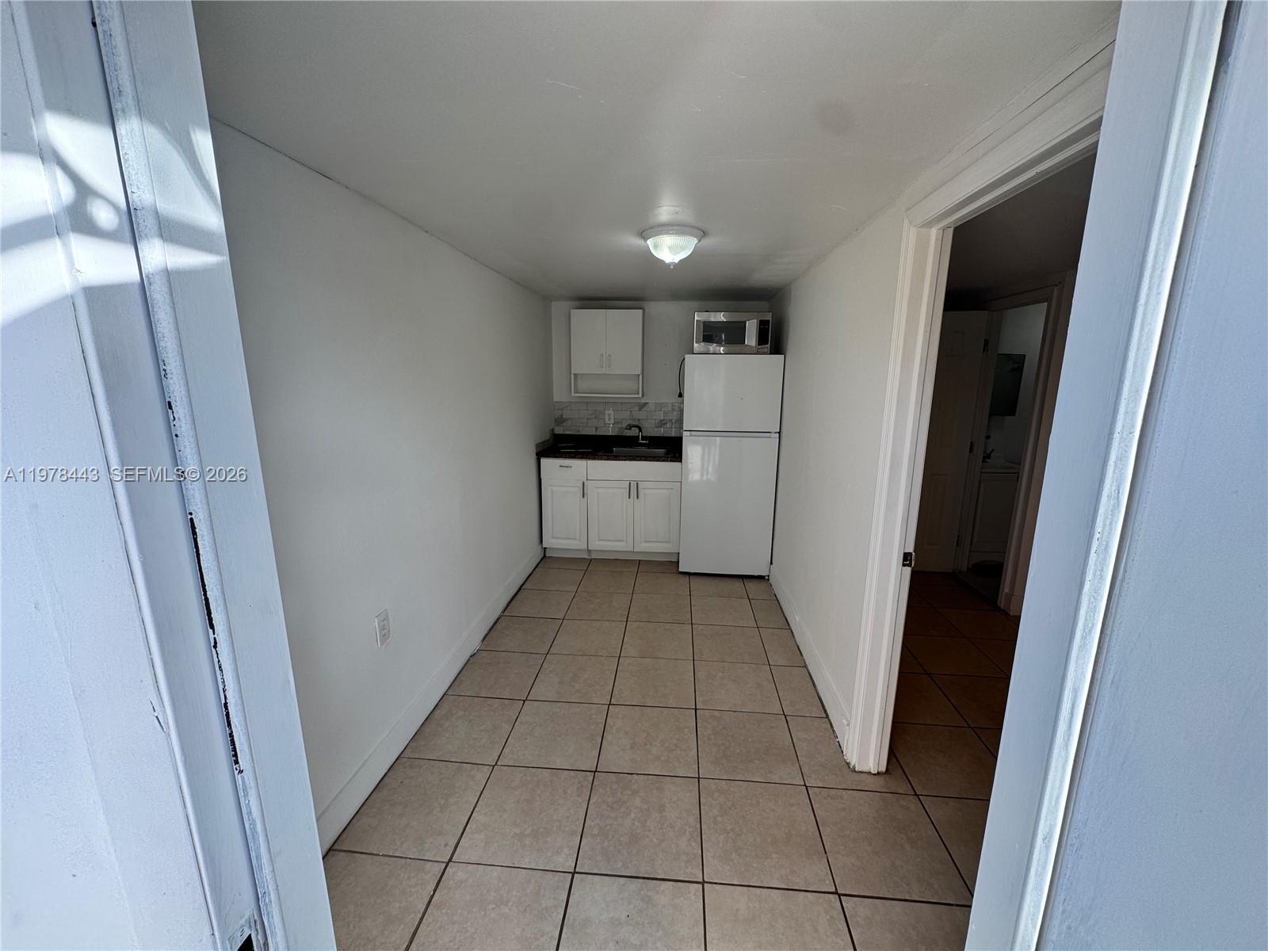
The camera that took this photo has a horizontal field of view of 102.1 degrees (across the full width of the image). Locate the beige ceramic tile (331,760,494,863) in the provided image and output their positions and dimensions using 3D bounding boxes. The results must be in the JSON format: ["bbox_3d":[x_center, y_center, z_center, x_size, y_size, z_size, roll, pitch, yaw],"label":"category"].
[{"bbox_3d":[-0.790,1.228,1.909,0.407,0.010,0.409,1,12,5],"label":"beige ceramic tile"}]

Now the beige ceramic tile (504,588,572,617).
[{"bbox_3d":[-0.650,0.895,3.566,0.413,0.010,0.413,1,12,5],"label":"beige ceramic tile"}]

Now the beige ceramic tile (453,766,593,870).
[{"bbox_3d":[-0.379,1.235,1.873,0.407,0.010,0.409,1,12,5],"label":"beige ceramic tile"}]

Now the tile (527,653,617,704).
[{"bbox_3d":[-0.304,1.063,2.677,0.407,0.012,0.407,1,12,5],"label":"tile"}]

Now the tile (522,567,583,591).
[{"bbox_3d":[-0.604,0.794,3.916,0.407,0.012,0.407,1,12,5],"label":"tile"}]

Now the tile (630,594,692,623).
[{"bbox_3d":[0.183,0.909,3.493,0.413,0.010,0.413,1,12,5],"label":"tile"}]

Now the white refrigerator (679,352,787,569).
[{"bbox_3d":[0.738,-0.112,4.136,0.695,1.660,0.730,1,12,5],"label":"white refrigerator"}]

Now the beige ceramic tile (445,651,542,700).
[{"bbox_3d":[-0.716,1.058,2.723,0.407,0.010,0.409,1,12,5],"label":"beige ceramic tile"}]

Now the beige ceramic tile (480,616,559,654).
[{"bbox_3d":[-0.678,0.968,3.114,0.407,0.012,0.407,1,12,5],"label":"beige ceramic tile"}]

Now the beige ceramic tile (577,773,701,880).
[{"bbox_3d":[0.032,1.242,1.837,0.407,0.010,0.409,1,12,5],"label":"beige ceramic tile"}]

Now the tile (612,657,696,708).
[{"bbox_3d":[0.106,1.072,2.650,0.407,0.010,0.409,1,12,5],"label":"tile"}]

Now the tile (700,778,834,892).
[{"bbox_3d":[0.451,1.266,1.828,0.413,0.010,0.413,1,12,5],"label":"tile"}]

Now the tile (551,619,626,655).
[{"bbox_3d":[-0.271,0.990,3.122,0.413,0.010,0.413,1,12,5],"label":"tile"}]

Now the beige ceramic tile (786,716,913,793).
[{"bbox_3d":[0.904,1.185,2.199,0.413,0.010,0.413,1,12,5],"label":"beige ceramic tile"}]

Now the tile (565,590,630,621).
[{"bbox_3d":[-0.231,0.888,3.479,0.407,0.012,0.407,1,12,5],"label":"tile"}]

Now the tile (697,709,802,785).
[{"bbox_3d":[0.481,1.163,2.208,0.407,0.010,0.409,1,12,5],"label":"tile"}]

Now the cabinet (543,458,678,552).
[{"bbox_3d":[-0.159,0.184,4.422,1.120,0.762,0.605,1,12,5],"label":"cabinet"}]

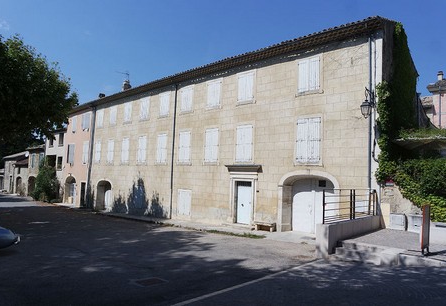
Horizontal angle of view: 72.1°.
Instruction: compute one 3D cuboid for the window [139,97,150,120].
[{"bbox_3d":[-5.994,-3.367,23.480,1.118,1.586,0.150,-2,-5,42],"label":"window"}]

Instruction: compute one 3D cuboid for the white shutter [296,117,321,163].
[{"bbox_3d":[3.876,-0.548,13.732,1.212,2.019,0.140,-2,-6,43],"label":"white shutter"}]

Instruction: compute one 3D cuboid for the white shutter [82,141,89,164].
[{"bbox_3d":[-12.860,-0.034,28.761,1.100,2.030,0.120,-2,-5,42],"label":"white shutter"}]

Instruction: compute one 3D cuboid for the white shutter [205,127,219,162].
[{"bbox_3d":[-0.596,-0.398,17.653,1.037,1.963,0.180,-2,-5,42],"label":"white shutter"}]

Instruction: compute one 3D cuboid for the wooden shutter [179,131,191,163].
[{"bbox_3d":[-2.406,-0.355,19.676,1.187,1.975,0.140,-2,-6,43],"label":"wooden shutter"}]

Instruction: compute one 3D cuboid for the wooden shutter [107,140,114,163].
[{"bbox_3d":[-9.645,-0.074,26.505,1.225,1.938,0.120,-2,-6,43],"label":"wooden shutter"}]

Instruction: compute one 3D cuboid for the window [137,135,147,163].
[{"bbox_3d":[-6.022,-0.215,23.080,1.225,1.962,0.120,-2,-6,43],"label":"window"}]

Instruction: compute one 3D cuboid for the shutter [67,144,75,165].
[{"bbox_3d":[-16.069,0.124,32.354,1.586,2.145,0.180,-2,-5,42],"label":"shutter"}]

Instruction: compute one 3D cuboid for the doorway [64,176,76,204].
[{"bbox_3d":[-15.820,3.861,31.970,2.626,2.847,0.400,-2,-5,42],"label":"doorway"}]

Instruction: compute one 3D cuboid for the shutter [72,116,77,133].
[{"bbox_3d":[-15.656,-3.042,32.288,0.975,1.534,0.100,-2,-5,42],"label":"shutter"}]

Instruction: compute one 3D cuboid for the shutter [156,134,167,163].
[{"bbox_3d":[-4.101,-0.281,20.846,1.075,1.962,0.180,-2,-5,42],"label":"shutter"}]

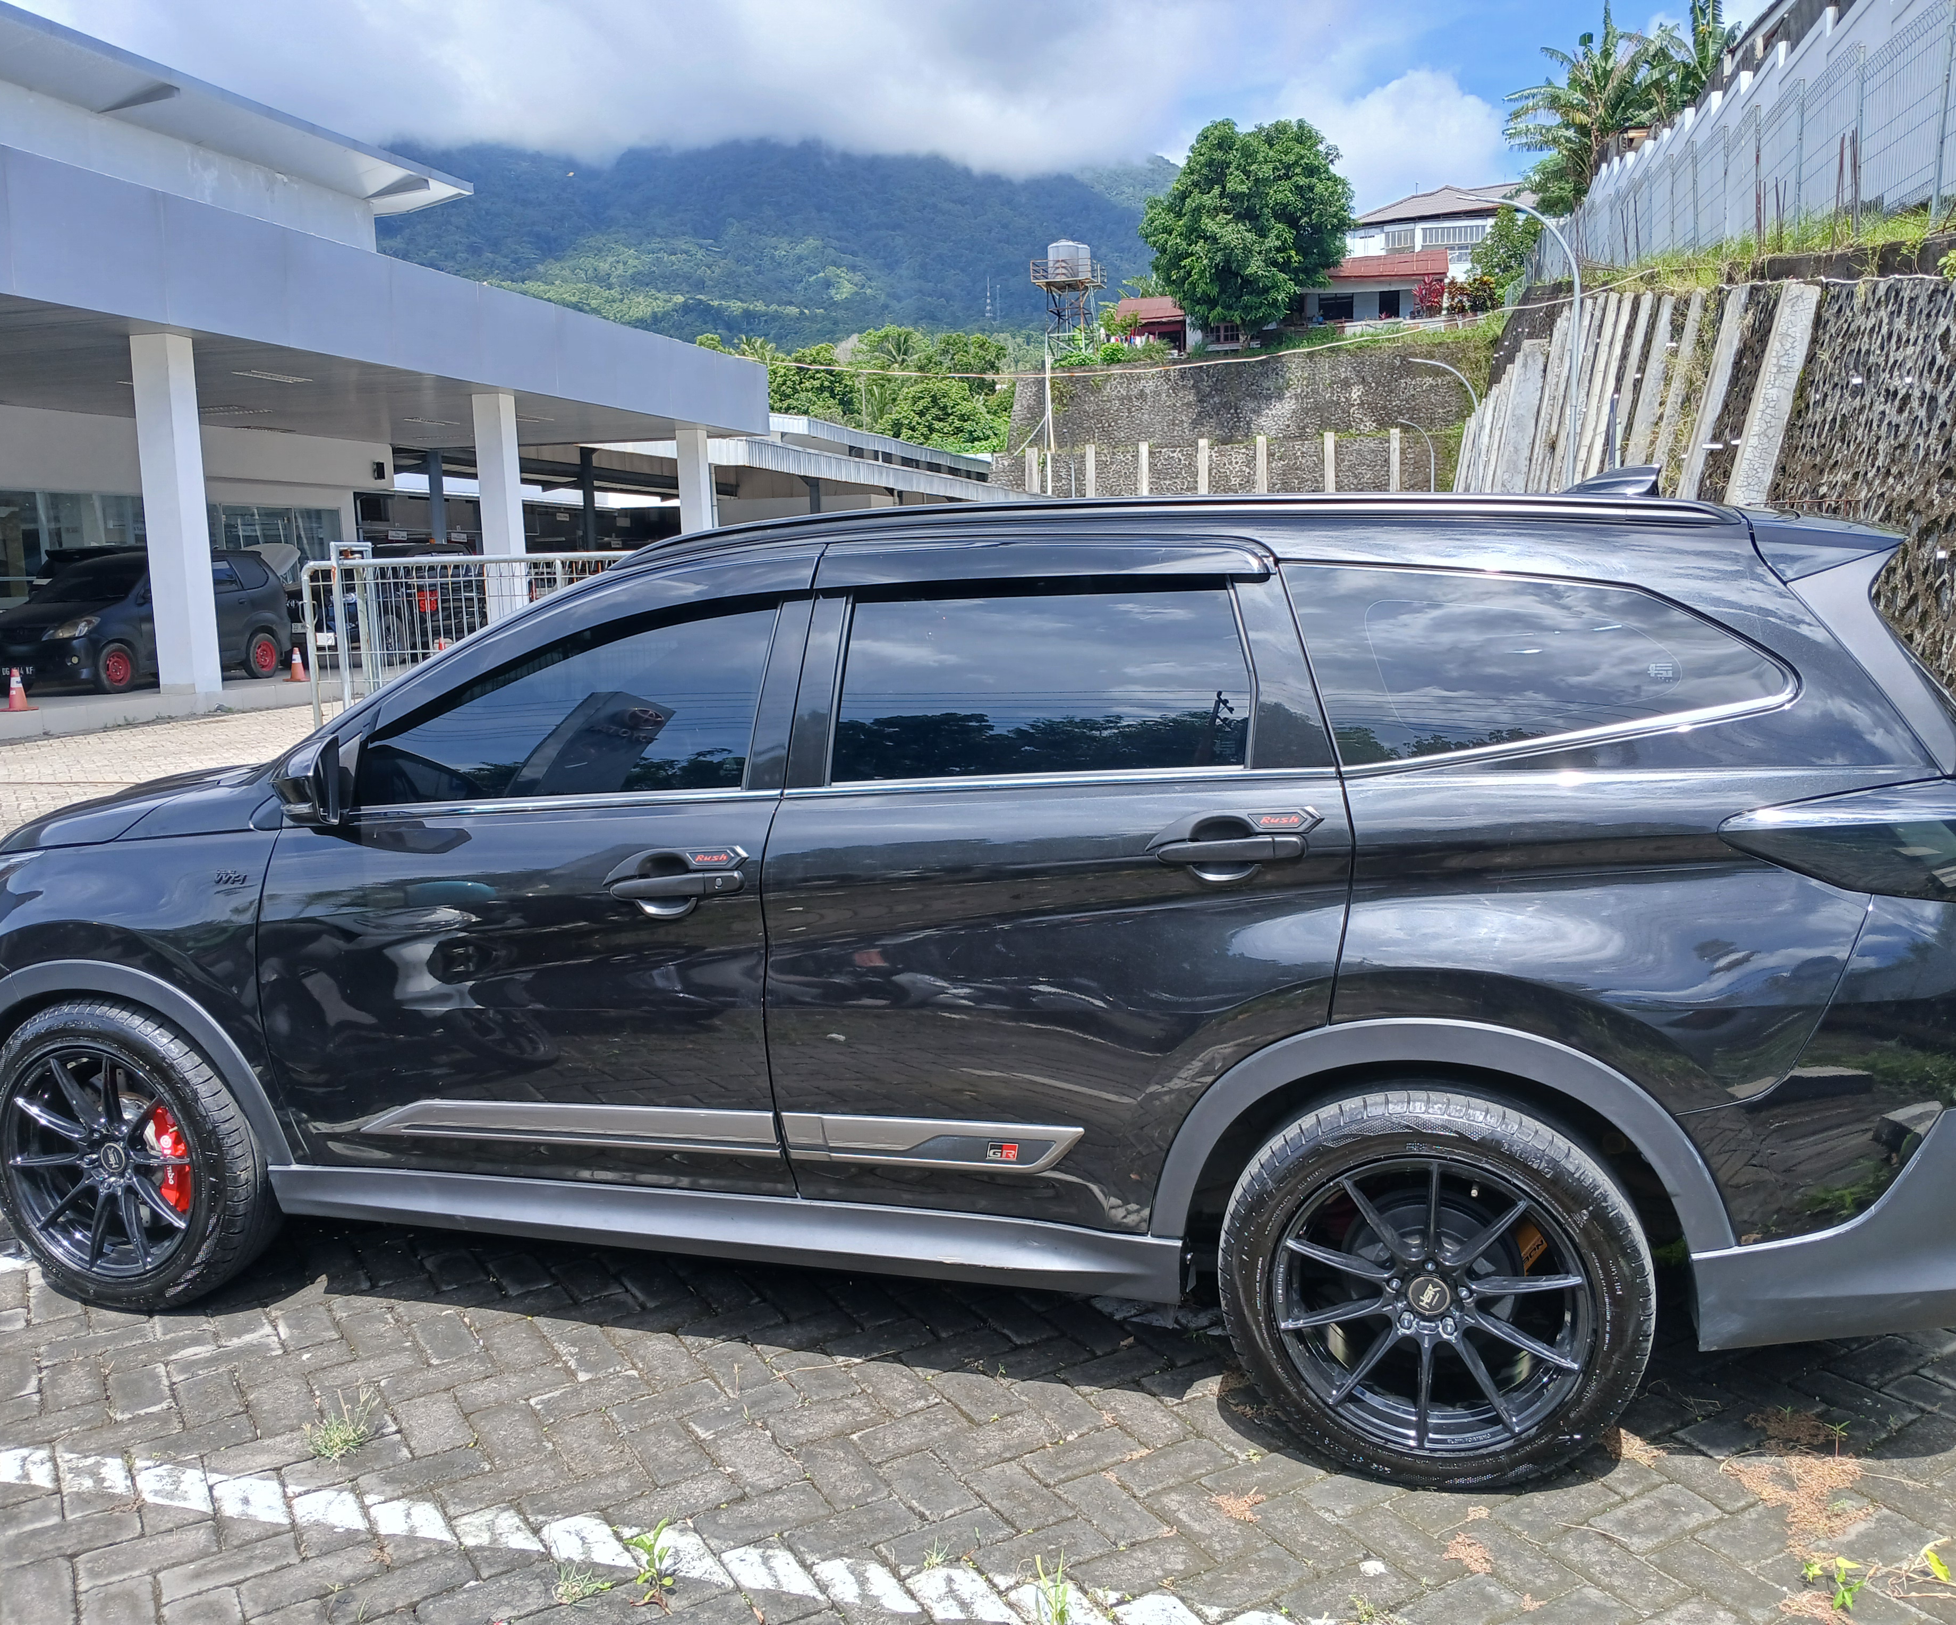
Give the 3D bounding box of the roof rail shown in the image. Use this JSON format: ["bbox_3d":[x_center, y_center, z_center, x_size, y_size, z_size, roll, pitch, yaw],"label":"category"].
[{"bbox_3d":[0.246,-0.514,2.903,2.030,0.105,0.065,0,6,17],"label":"roof rail"}]

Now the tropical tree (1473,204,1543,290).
[{"bbox_3d":[24.456,-25.939,75.000,2.900,4.200,2.900,-2,7,0],"label":"tropical tree"}]

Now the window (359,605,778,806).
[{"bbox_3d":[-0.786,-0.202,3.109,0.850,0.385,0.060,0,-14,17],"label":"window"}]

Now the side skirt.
[{"bbox_3d":[-0.527,0.770,3.057,1.850,0.125,0.100,0,6,17],"label":"side skirt"}]

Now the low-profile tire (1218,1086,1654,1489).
[{"bbox_3d":[0.758,0.780,2.726,0.670,0.660,0.225,1,7,17],"label":"low-profile tire"}]

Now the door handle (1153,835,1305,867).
[{"bbox_3d":[0.410,0.059,2.661,0.240,0.048,0.055,1,7,17],"label":"door handle"}]

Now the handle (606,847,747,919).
[{"bbox_3d":[-0.539,0.126,2.966,0.270,0.125,0.055,1,7,17],"label":"handle"}]

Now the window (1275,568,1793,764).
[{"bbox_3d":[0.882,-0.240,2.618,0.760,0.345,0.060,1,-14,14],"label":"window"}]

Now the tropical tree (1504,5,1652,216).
[{"bbox_3d":[18.437,-21.505,50.000,4.200,6.100,4.100,-2,7,0],"label":"tropical tree"}]

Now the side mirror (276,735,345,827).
[{"bbox_3d":[-1.271,-0.056,3.091,0.120,0.165,0.190,-1,6,0],"label":"side mirror"}]

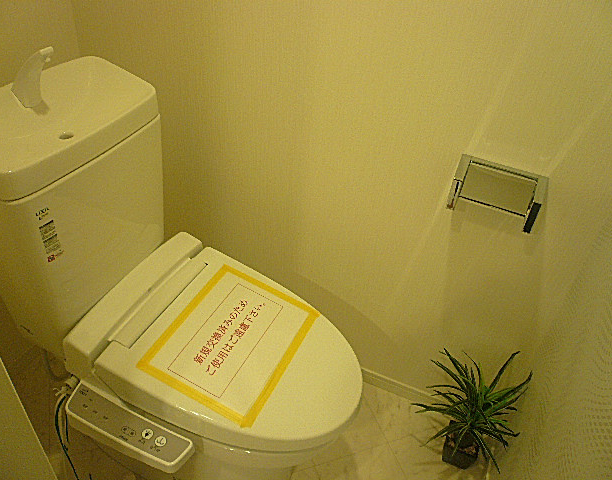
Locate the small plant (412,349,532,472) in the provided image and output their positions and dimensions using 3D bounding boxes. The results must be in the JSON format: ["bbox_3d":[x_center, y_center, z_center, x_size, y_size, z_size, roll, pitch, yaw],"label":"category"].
[{"bbox_3d":[0.395,0.440,1.271,0.245,0.305,0.210,20,41,15],"label":"small plant"}]

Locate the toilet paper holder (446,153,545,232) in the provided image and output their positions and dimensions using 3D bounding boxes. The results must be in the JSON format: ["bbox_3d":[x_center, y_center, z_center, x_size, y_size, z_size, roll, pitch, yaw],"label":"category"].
[{"bbox_3d":[0.356,-0.089,0.972,0.162,0.064,0.102,20,41,15],"label":"toilet paper holder"}]

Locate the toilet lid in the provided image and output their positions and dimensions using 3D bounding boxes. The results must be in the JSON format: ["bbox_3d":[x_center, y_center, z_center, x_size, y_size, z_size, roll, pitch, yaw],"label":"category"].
[{"bbox_3d":[-0.104,0.221,1.018,0.448,0.075,0.380,22,41,13],"label":"toilet lid"}]

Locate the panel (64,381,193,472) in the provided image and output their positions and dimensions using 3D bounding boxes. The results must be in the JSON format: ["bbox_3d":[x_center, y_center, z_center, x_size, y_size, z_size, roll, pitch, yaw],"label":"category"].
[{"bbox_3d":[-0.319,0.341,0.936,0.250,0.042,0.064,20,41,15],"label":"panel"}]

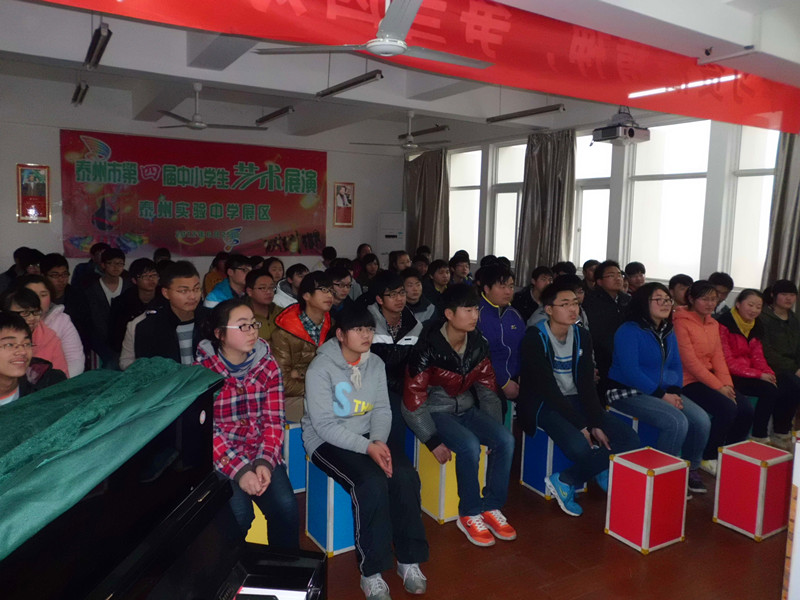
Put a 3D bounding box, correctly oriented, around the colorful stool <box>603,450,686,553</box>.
[{"bbox_3d":[1.239,0.990,3.010,0.294,0.398,0.238,-2,7,-30],"label":"colorful stool"}]

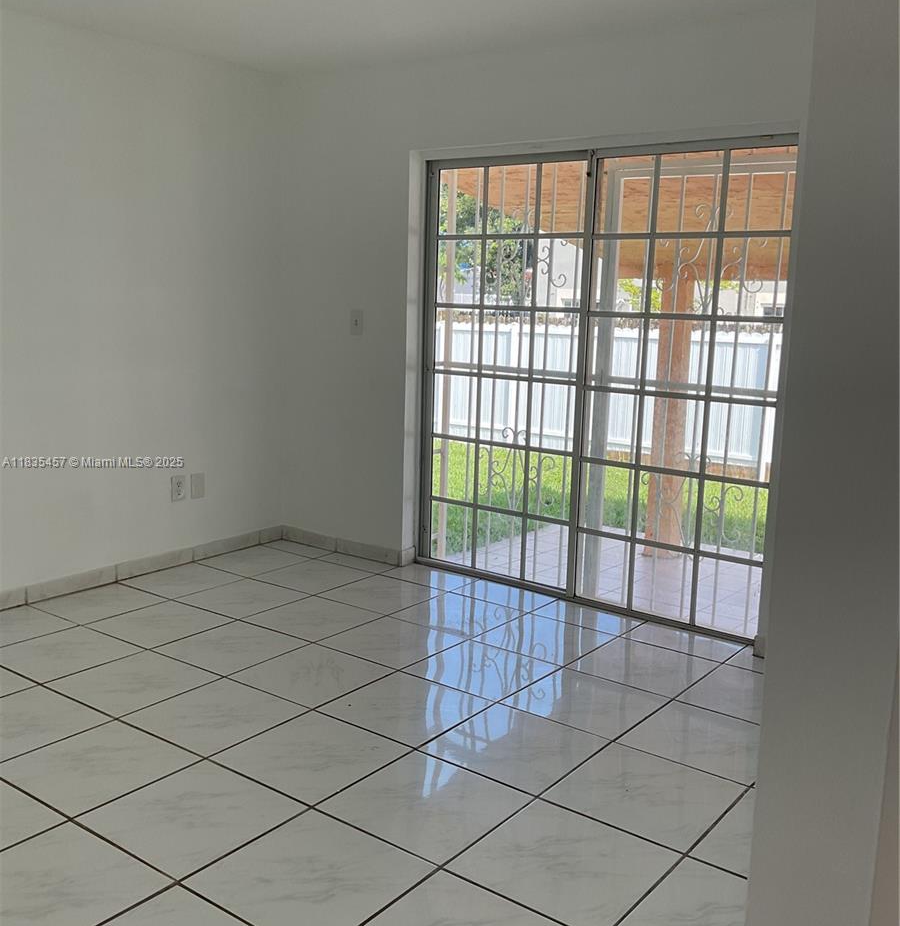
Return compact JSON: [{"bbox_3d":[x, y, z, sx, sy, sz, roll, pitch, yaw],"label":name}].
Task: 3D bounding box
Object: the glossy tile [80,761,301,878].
[{"bbox_3d":[-0.691,0.955,2.717,0.440,0.012,0.440,9,13,36],"label":"glossy tile"}]

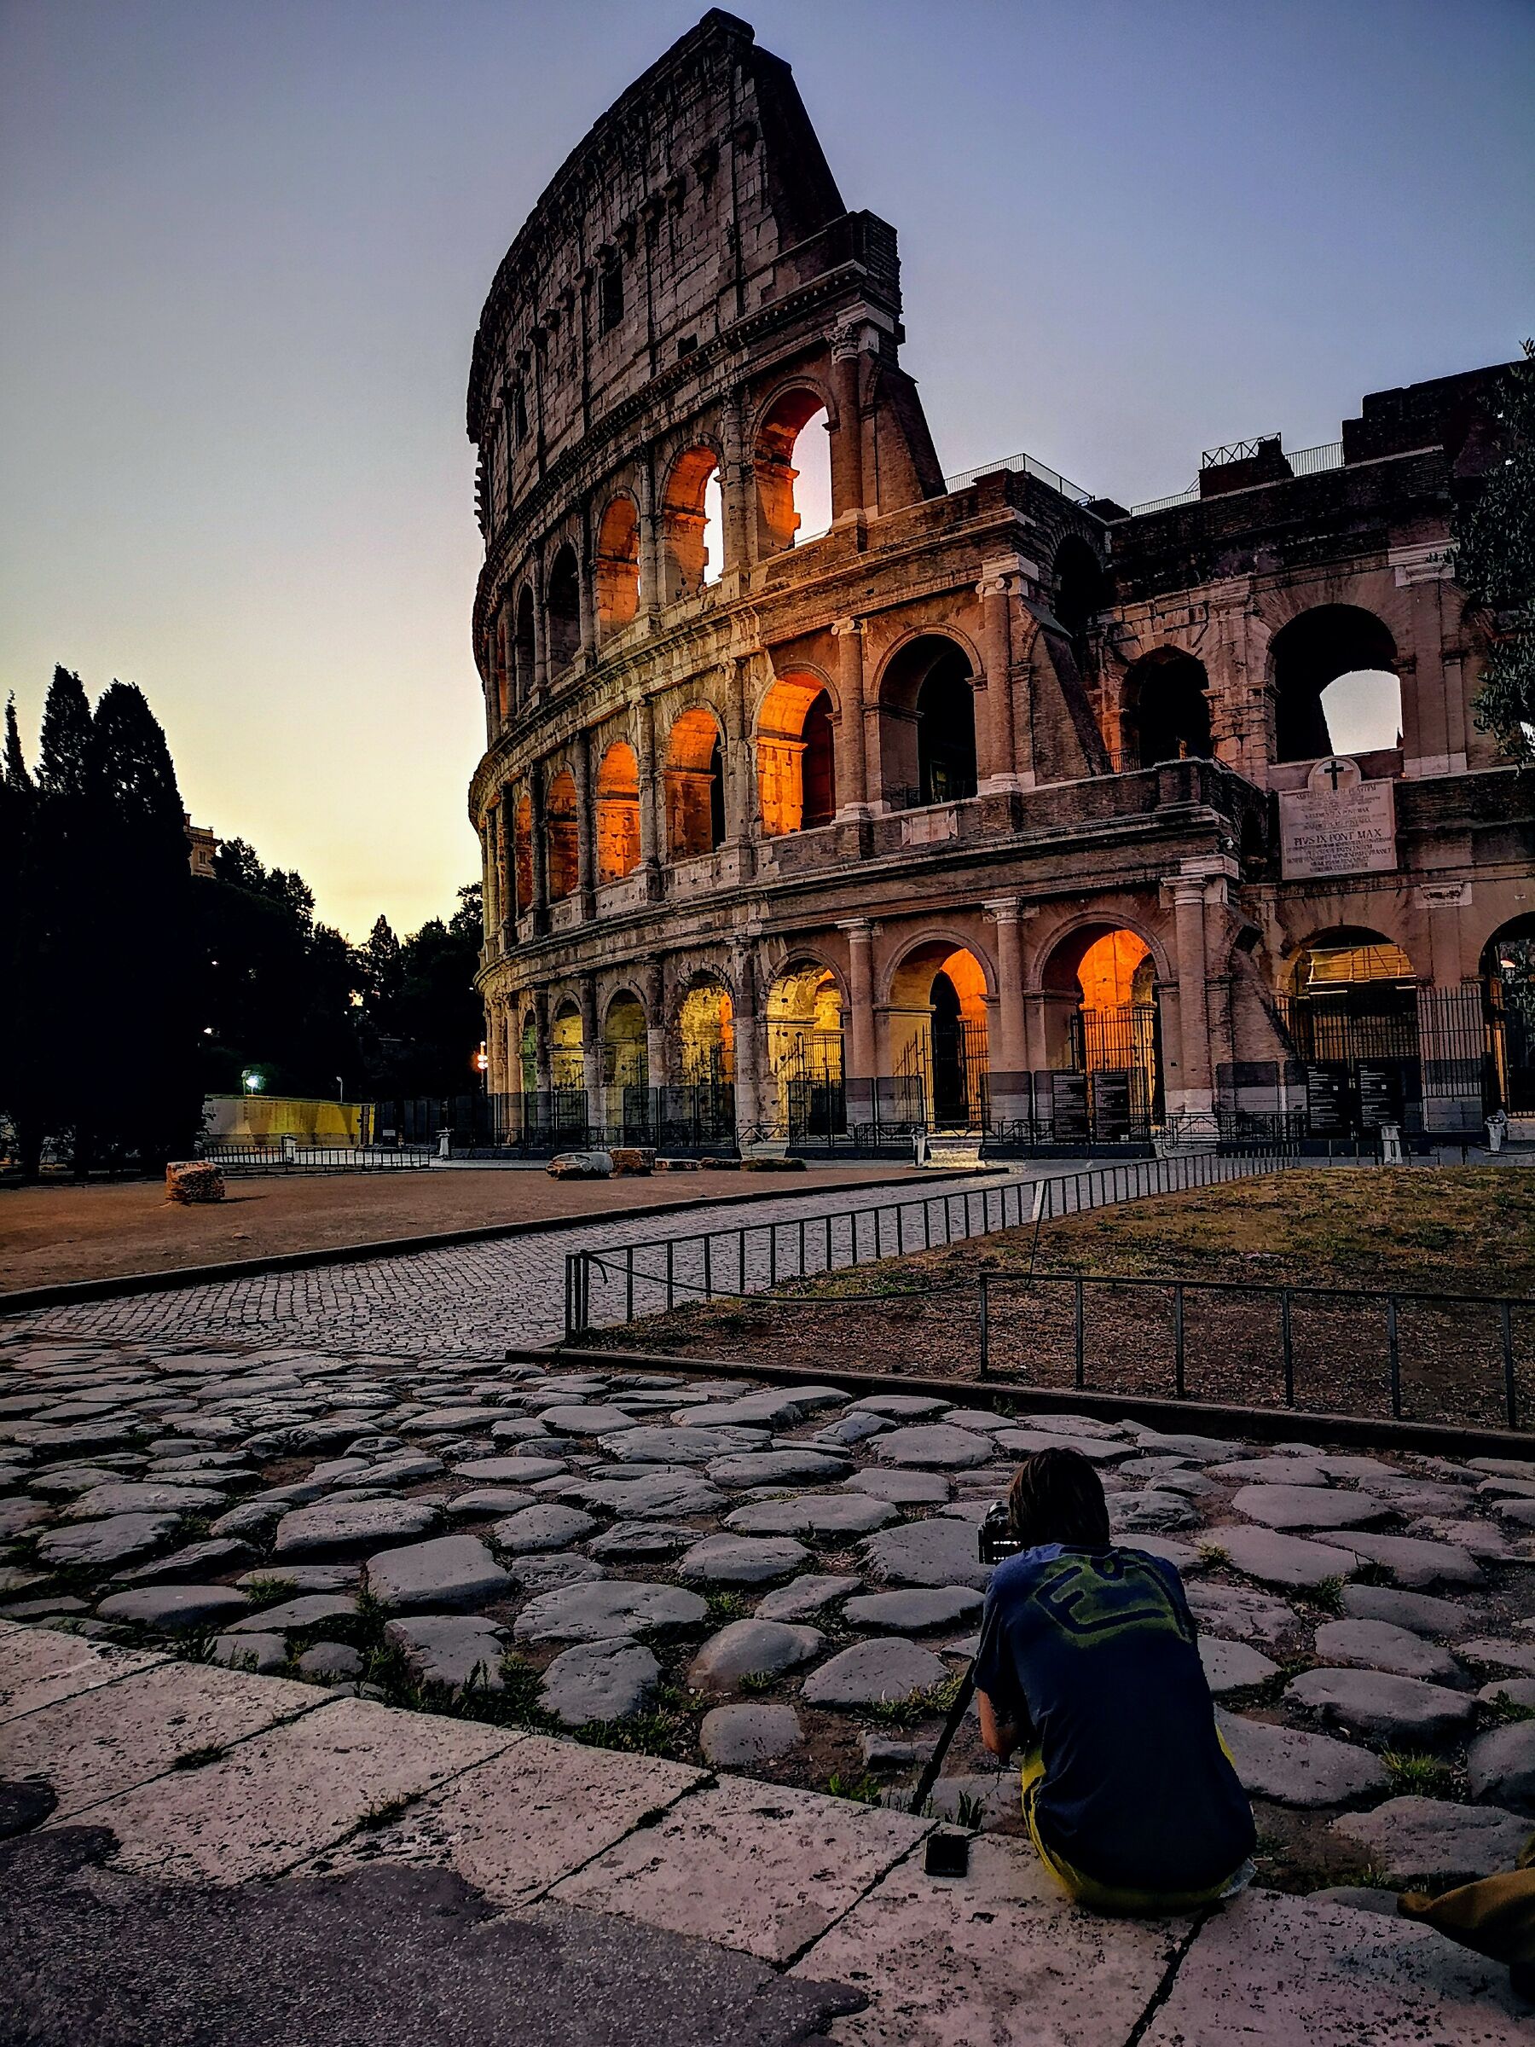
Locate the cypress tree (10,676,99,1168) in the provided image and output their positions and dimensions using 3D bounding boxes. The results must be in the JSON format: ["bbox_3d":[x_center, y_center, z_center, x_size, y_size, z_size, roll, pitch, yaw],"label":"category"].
[{"bbox_3d":[-20.961,-3.008,46.922,3.100,15.000,3.100,1,-5,-24],"label":"cypress tree"}]

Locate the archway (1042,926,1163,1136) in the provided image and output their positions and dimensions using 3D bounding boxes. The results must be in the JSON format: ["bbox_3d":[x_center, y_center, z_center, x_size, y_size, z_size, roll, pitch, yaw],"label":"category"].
[{"bbox_3d":[12.016,0.281,55.504,4.263,7.187,2.400,-4,-6,35],"label":"archway"}]

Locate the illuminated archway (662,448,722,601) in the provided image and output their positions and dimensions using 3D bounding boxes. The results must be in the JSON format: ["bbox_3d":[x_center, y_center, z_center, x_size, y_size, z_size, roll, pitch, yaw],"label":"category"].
[{"bbox_3d":[-2.466,-22.219,71.218,2.400,6.151,4.489,3,-6,-37],"label":"illuminated archway"}]

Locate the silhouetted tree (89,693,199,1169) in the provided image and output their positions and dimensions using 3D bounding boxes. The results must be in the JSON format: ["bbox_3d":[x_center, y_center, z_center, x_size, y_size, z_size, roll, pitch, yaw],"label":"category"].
[{"bbox_3d":[-18.659,-2.998,47.890,3.600,14.700,3.600,1,-5,-21],"label":"silhouetted tree"}]

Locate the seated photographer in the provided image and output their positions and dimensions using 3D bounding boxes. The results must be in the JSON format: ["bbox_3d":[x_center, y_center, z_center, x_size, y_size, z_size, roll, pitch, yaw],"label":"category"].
[{"bbox_3d":[0.700,1.308,3.400,0.550,0.850,0.750,0,-5,-10],"label":"seated photographer"}]

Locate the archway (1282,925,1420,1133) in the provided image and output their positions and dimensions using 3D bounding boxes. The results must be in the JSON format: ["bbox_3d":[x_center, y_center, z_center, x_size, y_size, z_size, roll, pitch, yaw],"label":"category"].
[{"bbox_3d":[21.536,0.144,58.228,4.600,7.250,2.200,-4,-5,32],"label":"archway"}]

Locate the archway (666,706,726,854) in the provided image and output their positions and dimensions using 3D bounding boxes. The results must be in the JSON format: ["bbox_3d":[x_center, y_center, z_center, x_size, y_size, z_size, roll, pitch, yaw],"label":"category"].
[{"bbox_3d":[-2.301,-10.528,70.471,2.200,6.500,4.400,3,-6,-38],"label":"archway"}]

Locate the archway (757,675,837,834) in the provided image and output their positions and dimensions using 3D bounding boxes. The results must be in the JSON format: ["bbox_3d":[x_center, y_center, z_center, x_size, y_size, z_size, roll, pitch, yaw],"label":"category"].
[{"bbox_3d":[1.993,-10.965,65.138,2.400,6.135,4.437,4,-7,-43],"label":"archway"}]

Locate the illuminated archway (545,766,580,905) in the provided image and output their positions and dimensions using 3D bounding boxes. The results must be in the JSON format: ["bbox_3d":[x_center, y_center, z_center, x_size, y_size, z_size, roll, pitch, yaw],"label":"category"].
[{"bbox_3d":[-9.439,-9.753,81.801,2.400,6.381,4.777,2,-5,-27],"label":"illuminated archway"}]

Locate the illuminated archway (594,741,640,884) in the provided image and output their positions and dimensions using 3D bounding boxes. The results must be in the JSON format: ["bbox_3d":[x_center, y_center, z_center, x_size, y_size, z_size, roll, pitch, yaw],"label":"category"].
[{"bbox_3d":[-6.130,-9.948,75.854,2.200,6.600,4.400,2,-5,-33],"label":"illuminated archway"}]

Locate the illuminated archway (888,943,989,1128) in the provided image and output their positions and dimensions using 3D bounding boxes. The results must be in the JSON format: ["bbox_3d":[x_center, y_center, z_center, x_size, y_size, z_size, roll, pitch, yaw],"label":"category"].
[{"bbox_3d":[7.028,0.505,59.724,4.400,6.950,2.200,-5,-6,42],"label":"illuminated archway"}]

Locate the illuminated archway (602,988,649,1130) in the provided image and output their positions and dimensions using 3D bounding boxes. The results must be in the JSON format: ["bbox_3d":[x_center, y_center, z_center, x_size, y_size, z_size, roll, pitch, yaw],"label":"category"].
[{"bbox_3d":[-5.728,1.880,74.533,2.200,6.800,4.400,2,-5,-33],"label":"illuminated archway"}]

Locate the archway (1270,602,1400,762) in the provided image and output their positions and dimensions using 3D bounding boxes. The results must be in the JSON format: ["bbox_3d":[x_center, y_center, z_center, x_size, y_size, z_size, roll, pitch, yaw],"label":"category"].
[{"bbox_3d":[21.435,-12.553,60.016,4.419,5.593,2.400,-3,-5,28],"label":"archway"}]

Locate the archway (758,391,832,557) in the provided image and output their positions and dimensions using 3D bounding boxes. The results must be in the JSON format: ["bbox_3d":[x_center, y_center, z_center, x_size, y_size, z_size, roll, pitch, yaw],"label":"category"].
[{"bbox_3d":[1.883,-22.756,66.069,2.400,6.294,4.380,4,-7,-43],"label":"archway"}]

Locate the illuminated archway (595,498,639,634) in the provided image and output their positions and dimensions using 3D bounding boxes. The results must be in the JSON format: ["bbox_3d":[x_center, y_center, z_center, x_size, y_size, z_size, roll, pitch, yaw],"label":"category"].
[{"bbox_3d":[-6.197,-22.062,76.659,2.400,6.021,4.552,2,-6,-32],"label":"illuminated archway"}]

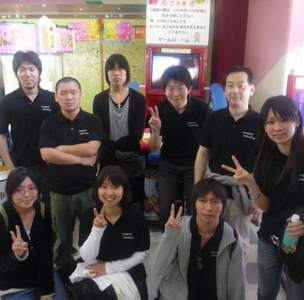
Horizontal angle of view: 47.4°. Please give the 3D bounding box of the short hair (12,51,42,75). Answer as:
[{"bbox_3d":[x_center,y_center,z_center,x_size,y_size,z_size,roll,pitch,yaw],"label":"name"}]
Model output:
[{"bbox_3d":[-0.905,-0.629,2.520,0.195,0.175,0.210,-6,16,-21],"label":"short hair"}]

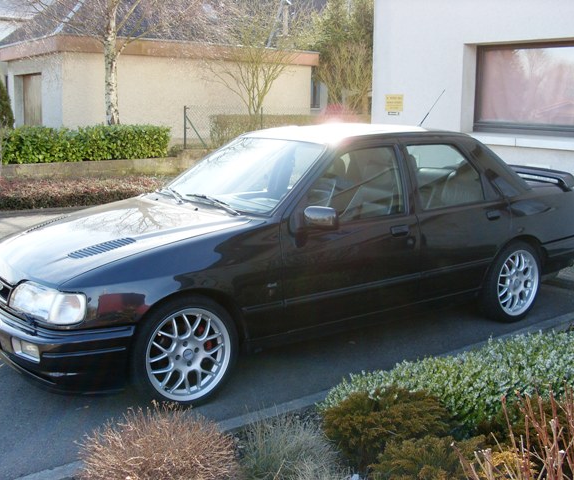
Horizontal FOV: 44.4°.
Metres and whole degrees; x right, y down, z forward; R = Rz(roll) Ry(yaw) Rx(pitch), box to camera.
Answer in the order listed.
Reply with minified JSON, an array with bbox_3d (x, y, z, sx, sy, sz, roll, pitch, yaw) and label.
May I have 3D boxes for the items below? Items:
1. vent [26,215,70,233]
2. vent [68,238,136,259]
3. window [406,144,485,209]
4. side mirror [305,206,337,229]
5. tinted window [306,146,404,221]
[{"bbox_3d":[-1.469,-0.096,4.323,0.310,0.025,0.090,-23,17,-37],"label":"vent"},{"bbox_3d":[-0.933,0.042,3.568,0.310,0.025,0.090,-18,23,-25],"label":"vent"},{"bbox_3d":[1.040,-0.424,4.594,0.600,0.410,0.050,-7,-10,-34],"label":"window"},{"bbox_3d":[0.185,-0.117,3.814,0.100,0.125,0.195,-7,13,-34],"label":"side mirror"},{"bbox_3d":[0.393,-0.332,4.152,0.780,0.420,0.050,-7,-10,-34],"label":"tinted window"}]

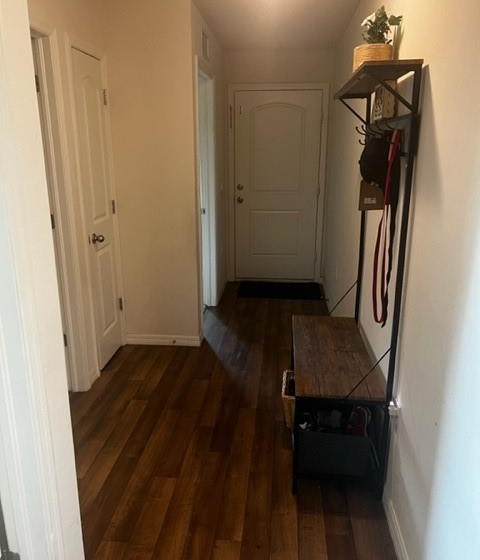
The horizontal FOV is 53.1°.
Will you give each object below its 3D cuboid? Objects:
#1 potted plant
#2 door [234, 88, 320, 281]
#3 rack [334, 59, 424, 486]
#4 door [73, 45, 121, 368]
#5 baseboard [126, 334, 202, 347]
[{"bbox_3d":[0.560,-0.959,1.934,0.185,0.256,0.185,1,15,5],"label":"potted plant"},{"bbox_3d":[0.408,-0.994,5.294,0.910,2.030,0.045,1,15,5],"label":"door"},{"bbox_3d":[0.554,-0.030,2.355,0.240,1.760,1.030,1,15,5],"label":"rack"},{"bbox_3d":[-0.945,-0.409,3.216,0.037,2.030,0.430,1,15,5],"label":"door"},{"bbox_3d":[-0.601,0.464,3.752,0.600,0.080,0.016,1,15,5],"label":"baseboard"}]

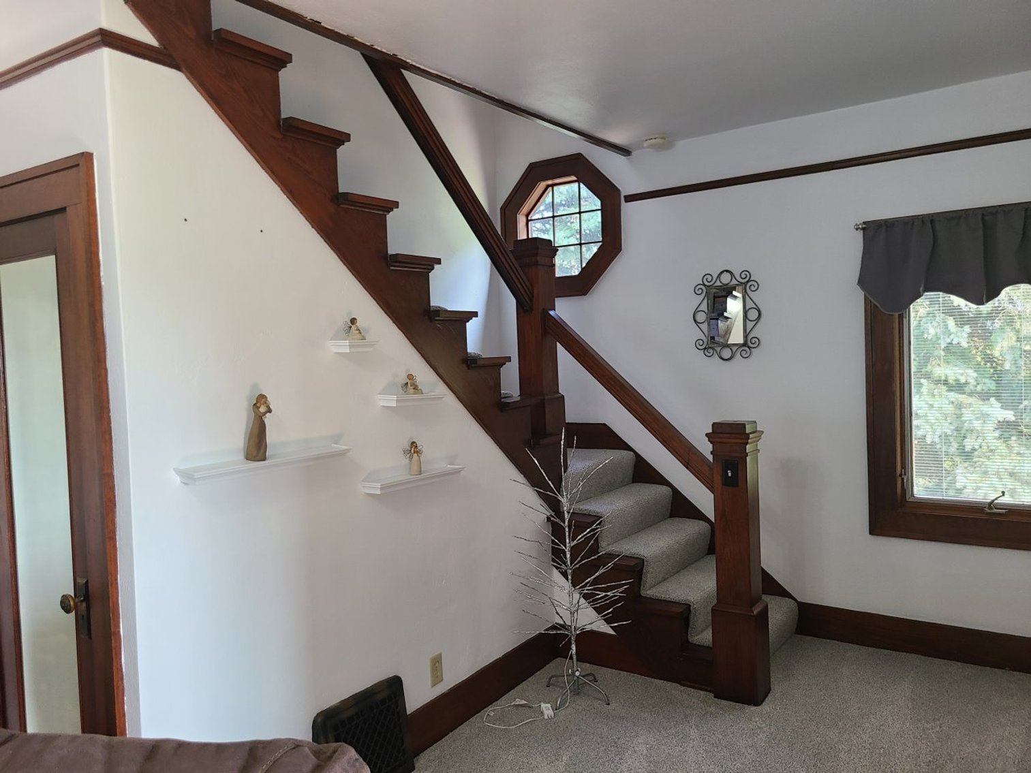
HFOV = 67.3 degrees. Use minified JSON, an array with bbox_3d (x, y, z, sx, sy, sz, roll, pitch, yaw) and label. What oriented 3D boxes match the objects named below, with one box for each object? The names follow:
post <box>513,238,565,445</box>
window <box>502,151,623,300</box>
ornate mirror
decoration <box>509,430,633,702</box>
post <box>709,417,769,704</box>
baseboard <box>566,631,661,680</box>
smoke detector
[{"bbox_3d":[0.113,-0.235,3.813,0.184,0.953,0.184,0,4,34],"label":"post"},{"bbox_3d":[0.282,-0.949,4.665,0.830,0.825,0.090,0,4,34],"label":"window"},{"bbox_3d":[1.115,-0.377,4.101,0.366,0.476,0.030,0,4,34],"label":"ornate mirror"},{"bbox_3d":[0.251,0.770,3.381,0.500,1.177,0.500,-2,3,0],"label":"decoration"},{"bbox_3d":[0.955,0.741,3.322,0.184,1.184,0.184,0,4,34],"label":"post"},{"bbox_3d":[0.436,1.249,3.668,0.522,0.176,0.022,0,4,34],"label":"baseboard"},{"bbox_3d":[0.739,-1.292,4.105,0.135,0.045,0.135,-2,3,0],"label":"smoke detector"}]

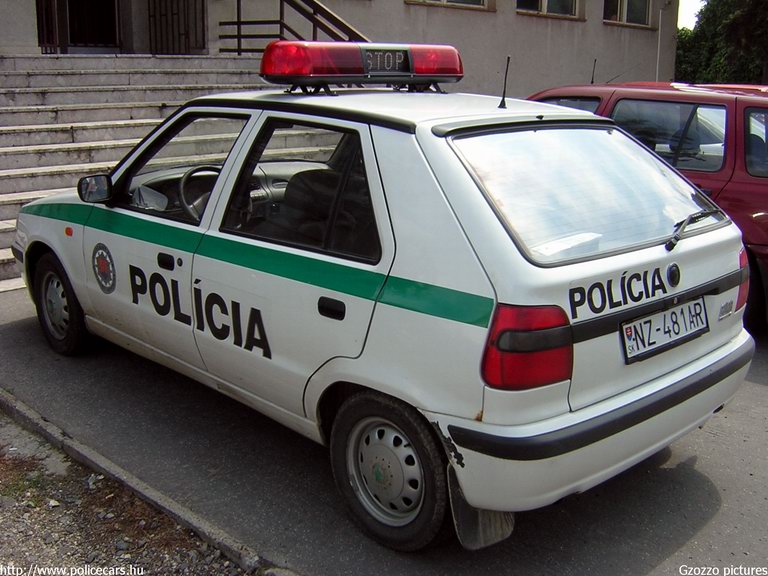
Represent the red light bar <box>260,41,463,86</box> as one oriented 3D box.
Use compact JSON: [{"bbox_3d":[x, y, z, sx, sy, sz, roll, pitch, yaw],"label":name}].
[{"bbox_3d":[-0.049,-0.942,3.371,1.060,0.165,0.280,-12,20,-43],"label":"red light bar"}]

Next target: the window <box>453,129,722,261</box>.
[{"bbox_3d":[0.715,-0.350,2.705,1.220,0.070,0.528,-12,56,-43],"label":"window"}]

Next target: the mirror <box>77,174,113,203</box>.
[{"bbox_3d":[-1.243,-0.429,3.465,0.095,0.120,0.180,13,18,39],"label":"mirror"}]

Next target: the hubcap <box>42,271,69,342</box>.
[{"bbox_3d":[-1.720,0.093,4.263,0.085,0.365,0.365,-12,20,-43],"label":"hubcap"}]

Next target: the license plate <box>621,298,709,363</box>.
[{"bbox_3d":[0.926,0.131,2.588,0.530,0.125,0.025,-12,7,-43],"label":"license plate"}]

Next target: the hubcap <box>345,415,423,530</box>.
[{"bbox_3d":[0.022,0.587,2.594,0.085,0.365,0.365,-12,20,-43],"label":"hubcap"}]

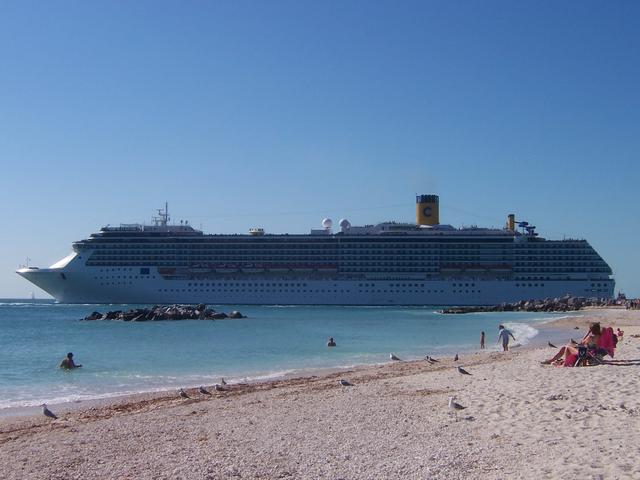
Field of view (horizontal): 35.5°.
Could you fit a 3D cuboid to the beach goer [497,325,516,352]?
[{"bbox_3d":[10.405,5.525,56.000,0.880,1.460,0.500,3,-5,-40],"label":"beach goer"}]

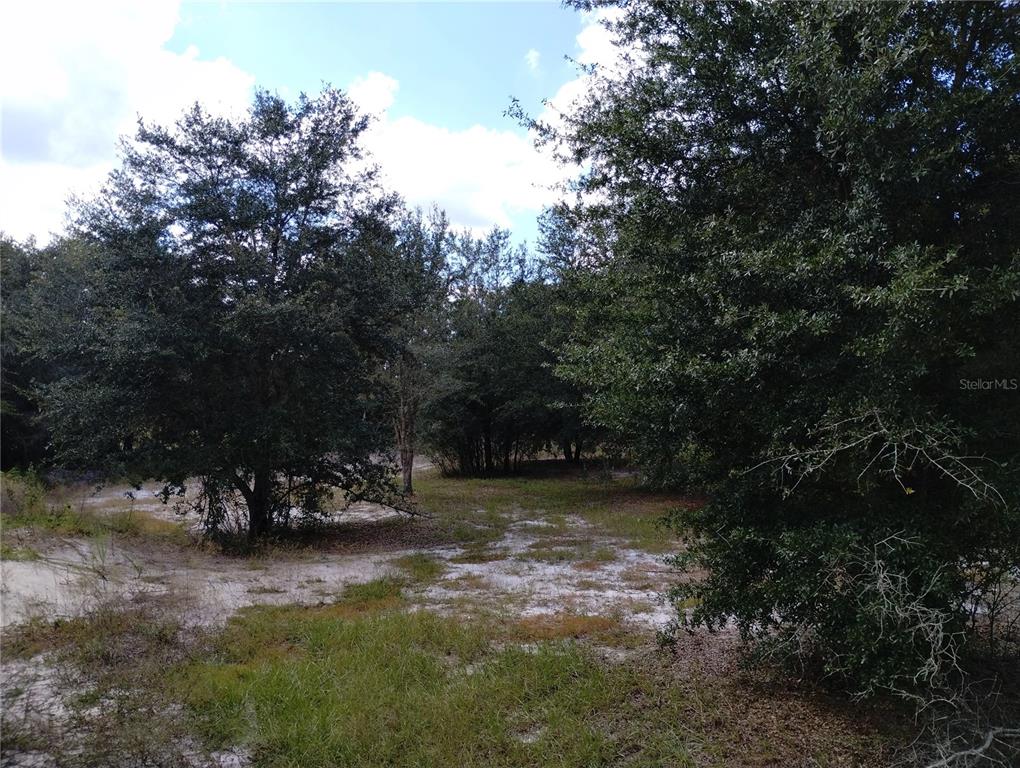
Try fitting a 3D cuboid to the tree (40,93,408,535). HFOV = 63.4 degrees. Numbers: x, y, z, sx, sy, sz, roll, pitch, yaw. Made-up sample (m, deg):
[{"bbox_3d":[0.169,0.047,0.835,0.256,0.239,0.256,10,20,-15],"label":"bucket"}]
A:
[{"bbox_3d":[-4.070,-0.980,11.700,5.200,6.300,4.900,0,-2,0],"label":"tree"}]

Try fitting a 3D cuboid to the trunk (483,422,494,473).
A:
[{"bbox_3d":[-0.560,1.650,21.500,0.300,1.300,0.300,0,-2,0],"label":"trunk"}]

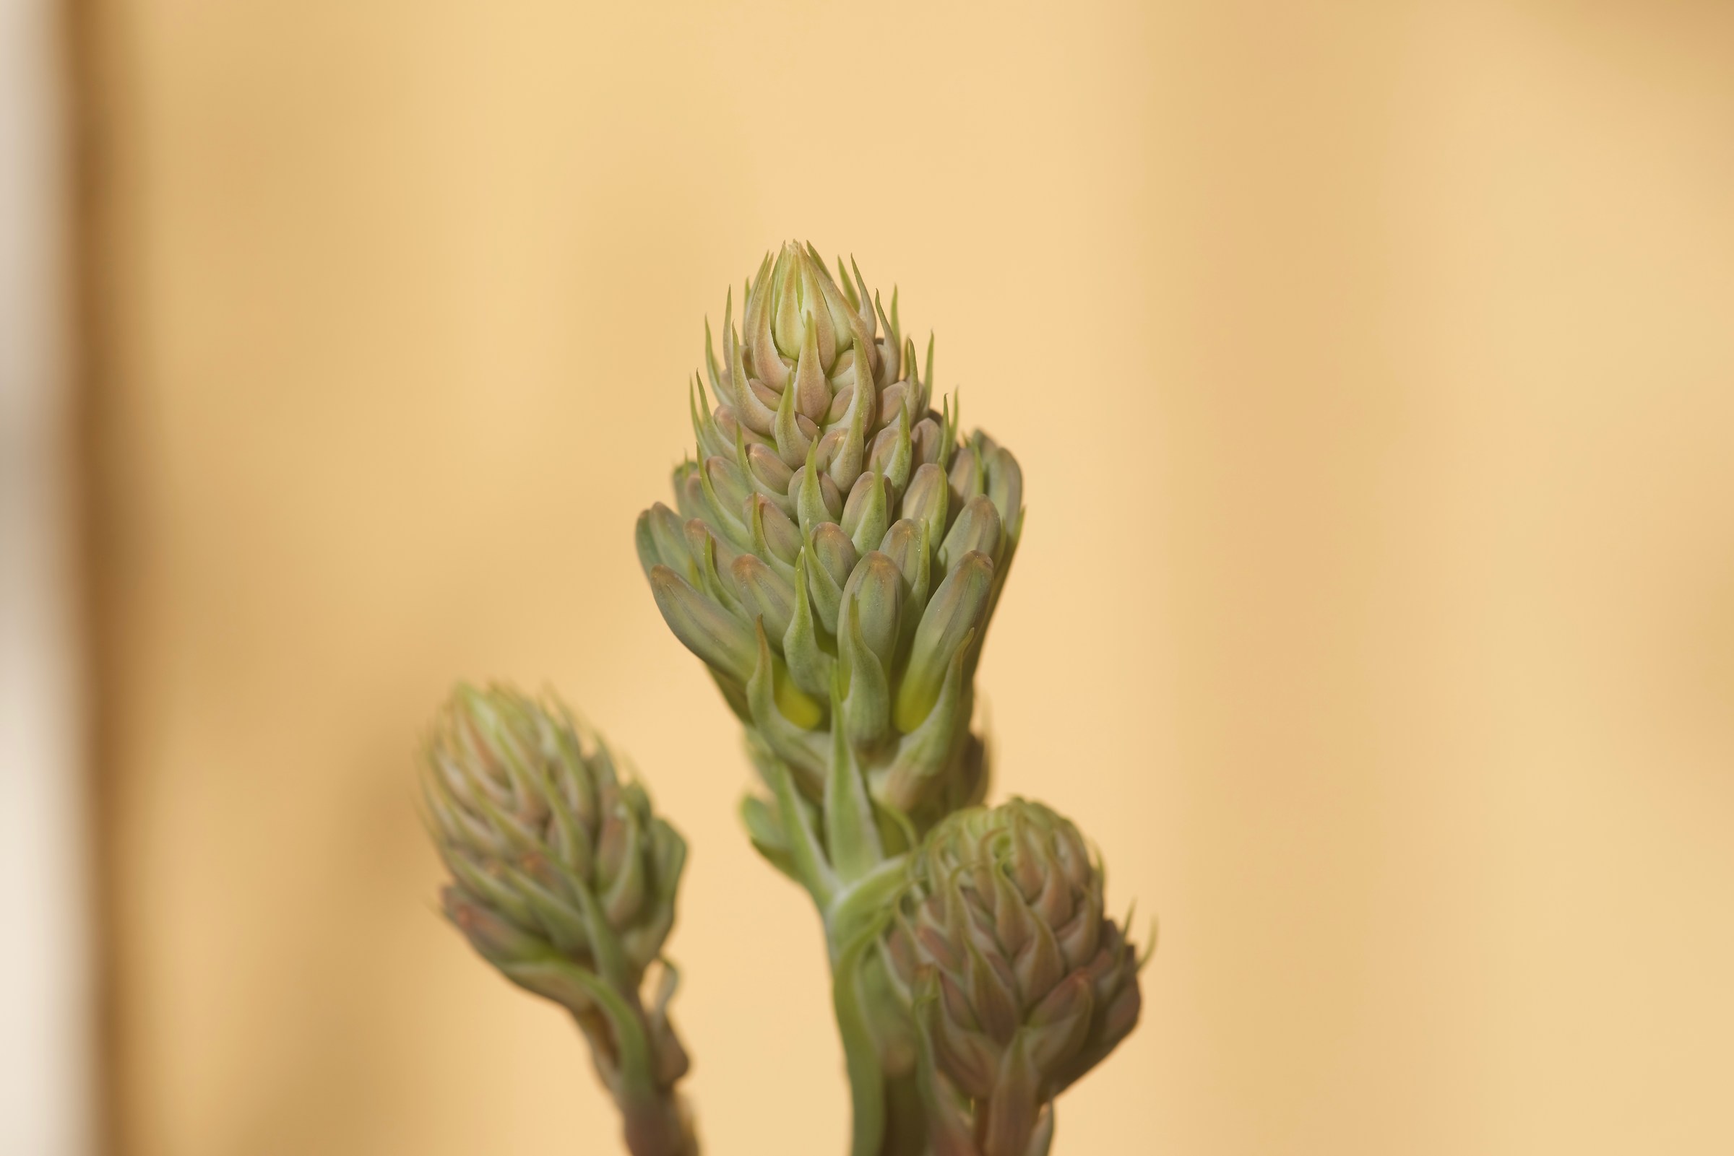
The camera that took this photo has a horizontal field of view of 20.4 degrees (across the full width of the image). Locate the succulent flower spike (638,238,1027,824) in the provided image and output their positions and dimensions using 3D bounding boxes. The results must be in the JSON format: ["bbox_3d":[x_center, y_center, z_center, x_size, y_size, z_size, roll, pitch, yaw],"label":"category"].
[{"bbox_3d":[-0.003,-0.004,0.480,0.038,0.061,0.038,-7,15,0],"label":"succulent flower spike"}]

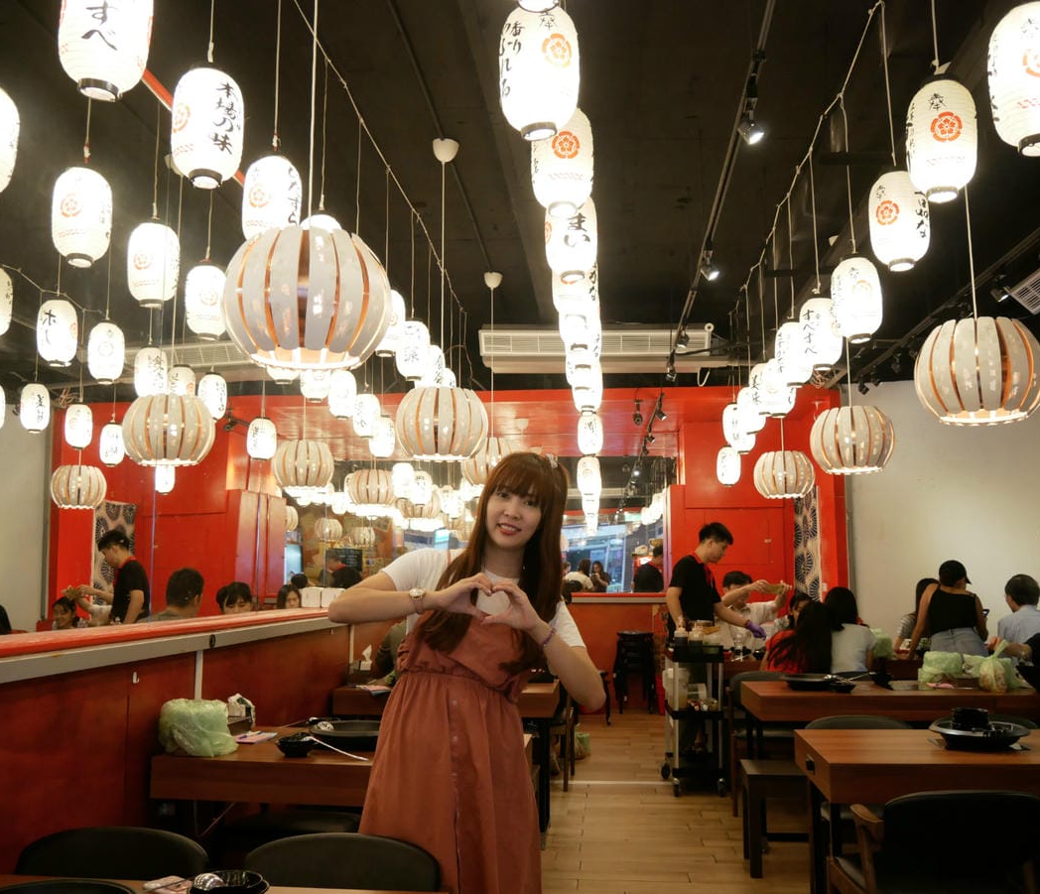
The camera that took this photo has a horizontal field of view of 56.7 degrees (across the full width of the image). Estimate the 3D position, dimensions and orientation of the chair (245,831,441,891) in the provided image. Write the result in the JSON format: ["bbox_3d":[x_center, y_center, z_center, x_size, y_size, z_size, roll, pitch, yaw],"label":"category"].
[{"bbox_3d":[-0.428,1.222,1.906,0.550,0.760,0.530,-1,-8,5],"label":"chair"}]

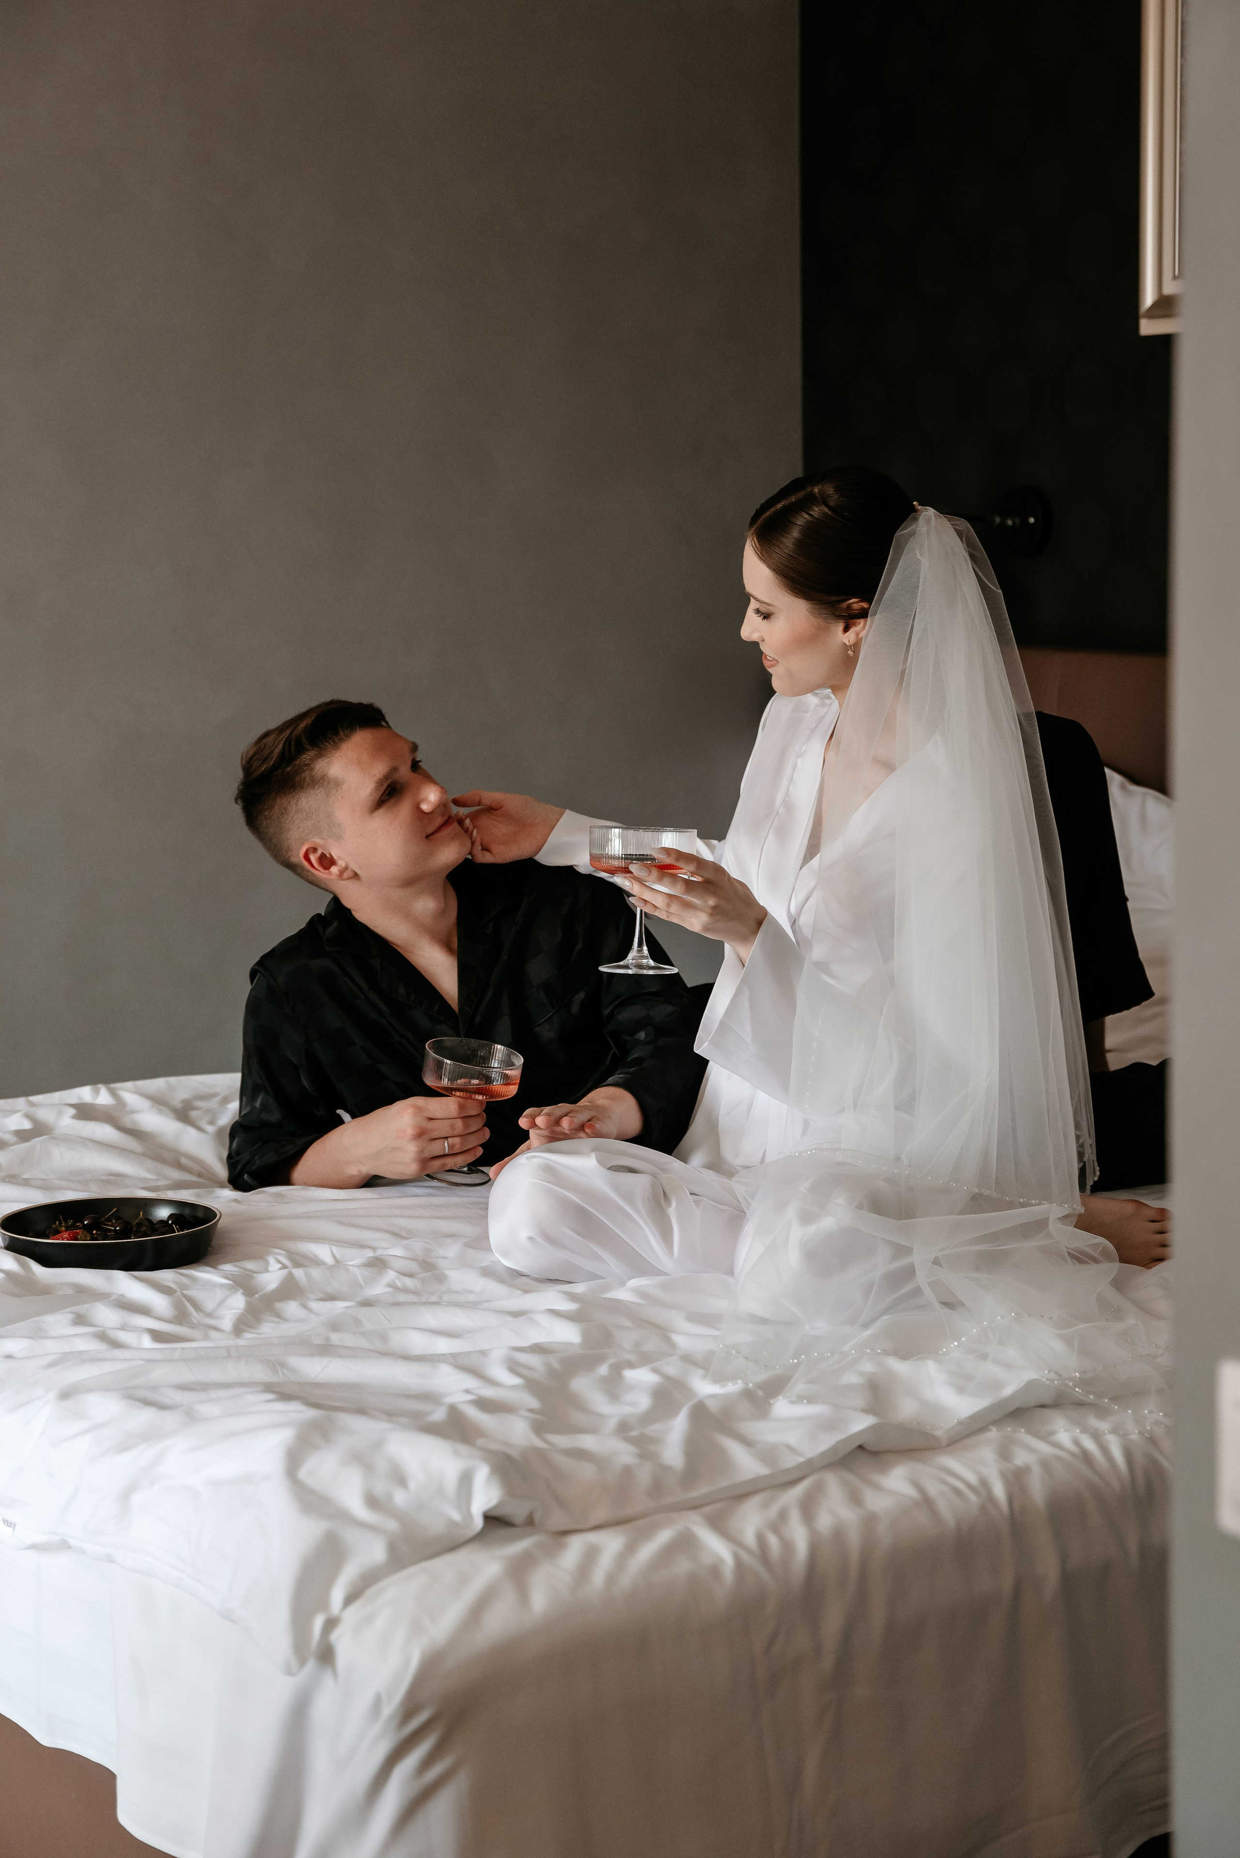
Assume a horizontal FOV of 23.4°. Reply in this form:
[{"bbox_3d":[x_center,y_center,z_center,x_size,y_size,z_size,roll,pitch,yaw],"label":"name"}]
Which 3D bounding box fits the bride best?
[{"bbox_3d":[0.240,-0.040,3.000,0.720,0.830,0.600,-3,6,-25],"label":"bride"}]

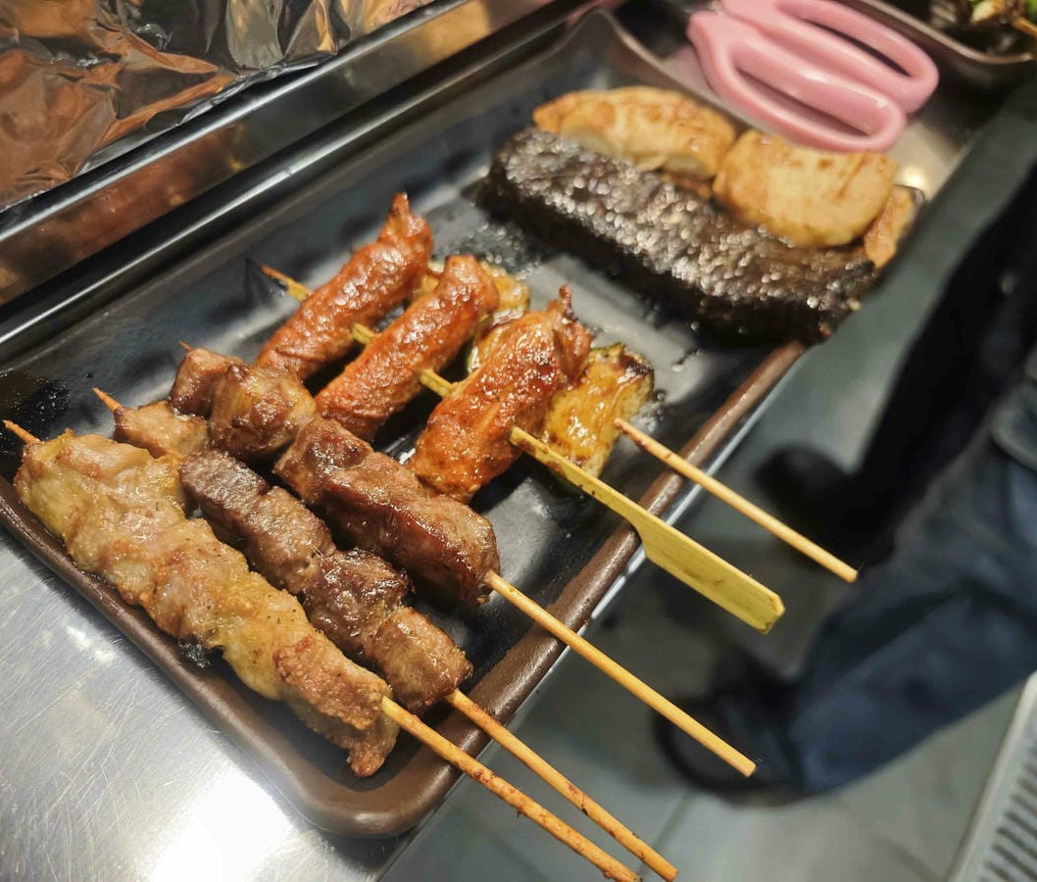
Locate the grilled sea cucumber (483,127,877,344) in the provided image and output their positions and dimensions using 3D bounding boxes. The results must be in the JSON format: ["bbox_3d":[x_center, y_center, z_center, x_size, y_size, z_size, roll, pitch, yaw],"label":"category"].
[{"bbox_3d":[0.050,-0.067,0.250,0.117,0.019,0.034,28,57,16],"label":"grilled sea cucumber"}]

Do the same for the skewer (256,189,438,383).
[{"bbox_3d":[-0.047,-0.044,0.221,0.017,0.017,0.068,27,57,7],"label":"skewer"}]

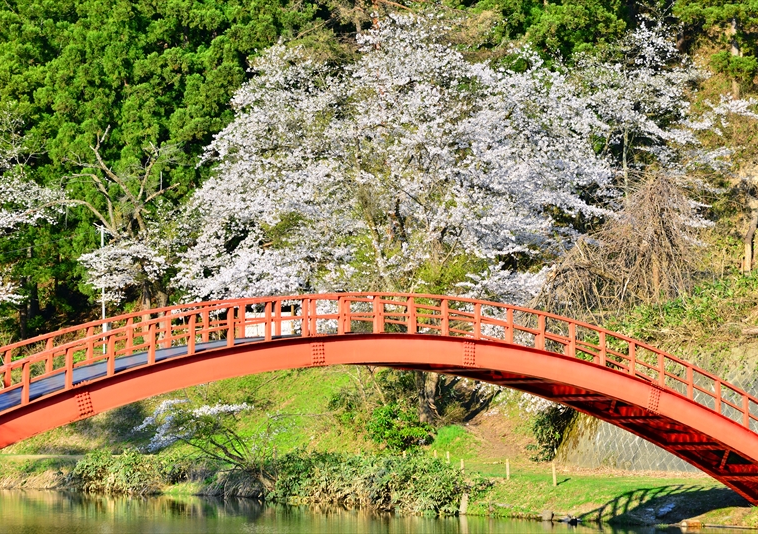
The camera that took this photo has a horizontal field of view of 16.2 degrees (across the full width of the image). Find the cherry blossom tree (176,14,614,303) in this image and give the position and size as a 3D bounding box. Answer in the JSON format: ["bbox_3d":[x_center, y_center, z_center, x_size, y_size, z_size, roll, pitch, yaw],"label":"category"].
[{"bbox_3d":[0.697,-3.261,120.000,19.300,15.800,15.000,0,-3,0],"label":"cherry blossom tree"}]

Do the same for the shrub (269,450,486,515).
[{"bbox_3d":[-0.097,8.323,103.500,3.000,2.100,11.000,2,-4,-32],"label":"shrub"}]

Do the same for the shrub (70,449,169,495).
[{"bbox_3d":[-11.820,9.337,121.500,3.900,2.050,2.400,-2,-3,30],"label":"shrub"}]

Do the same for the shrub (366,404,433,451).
[{"bbox_3d":[0.880,6.889,114.500,2.900,1.950,2.400,0,-3,0],"label":"shrub"}]

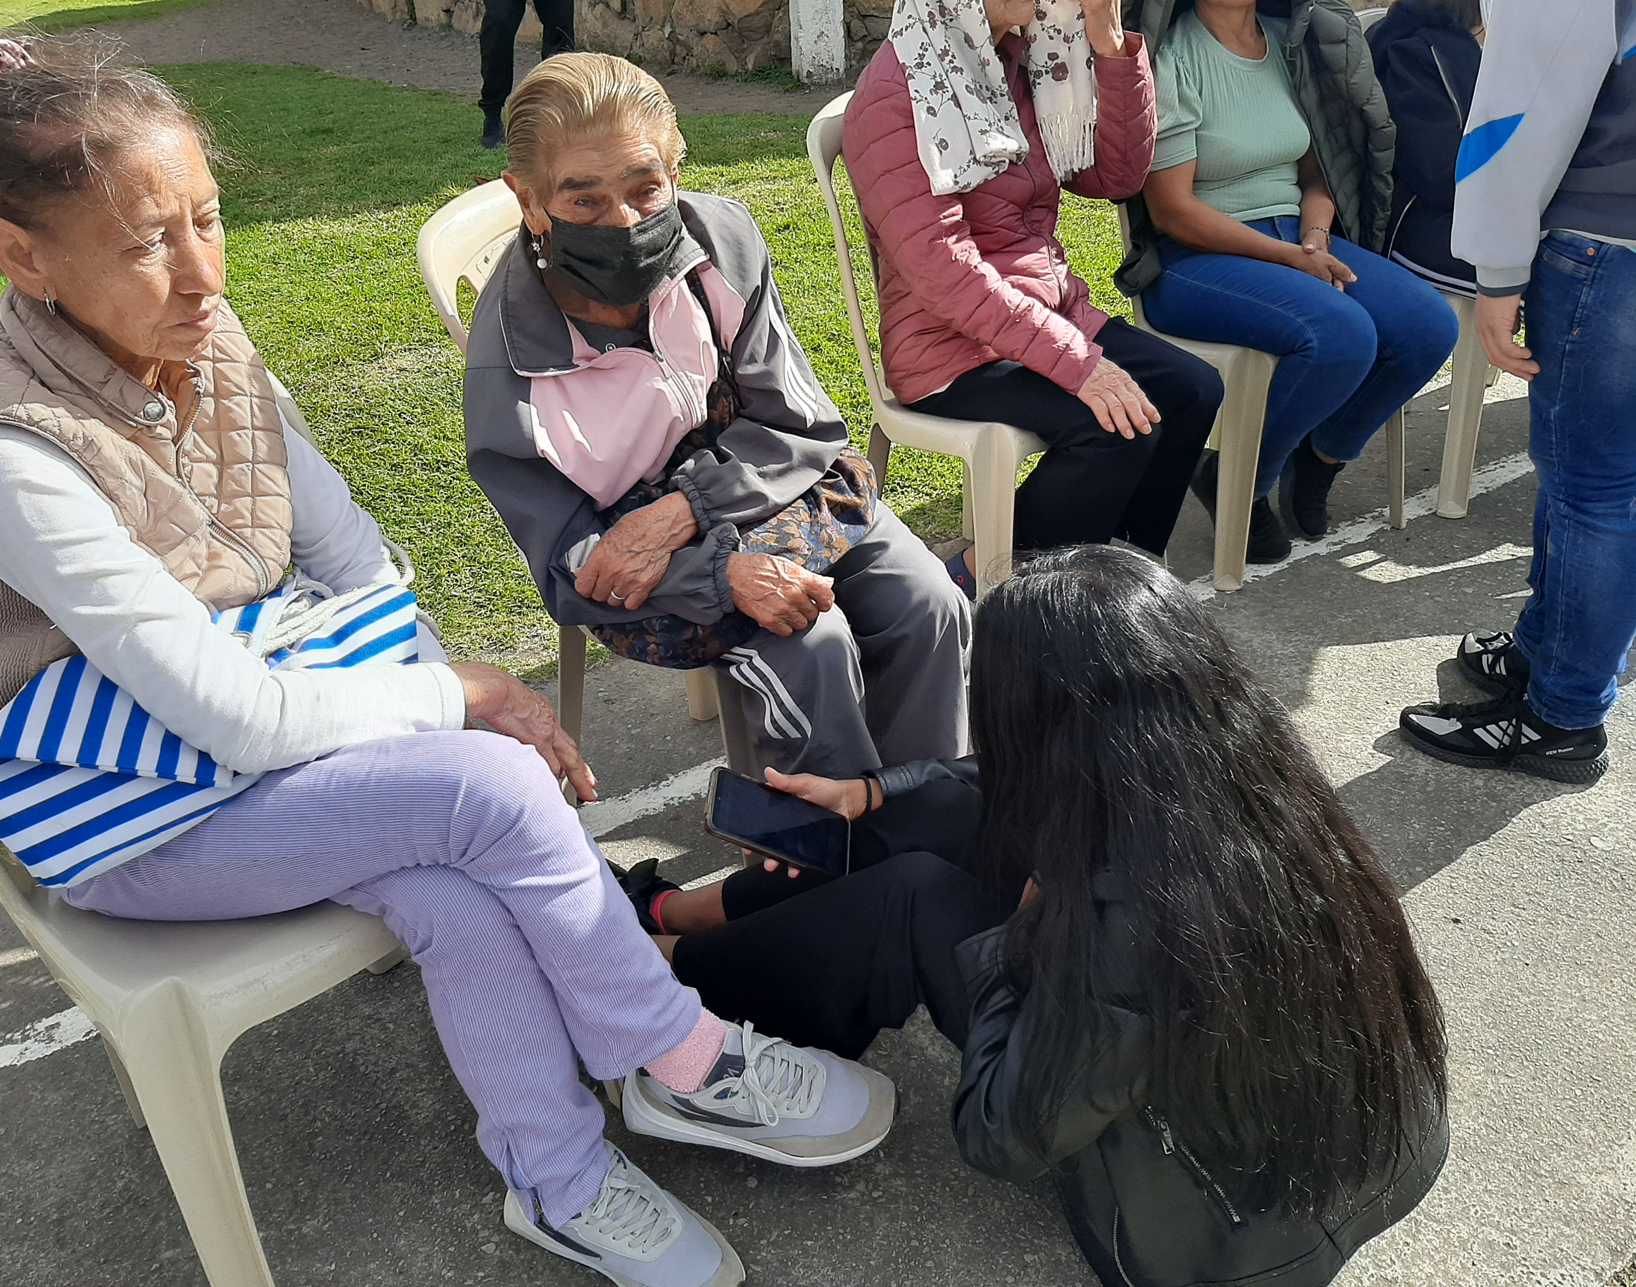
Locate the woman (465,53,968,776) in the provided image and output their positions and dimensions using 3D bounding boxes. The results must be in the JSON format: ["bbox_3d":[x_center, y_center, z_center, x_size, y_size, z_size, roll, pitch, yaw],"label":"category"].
[{"bbox_3d":[-0.091,-0.176,1.733,0.700,1.100,0.520,19,37,36],"label":"woman"}]

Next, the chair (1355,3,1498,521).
[{"bbox_3d":[1.365,-0.809,2.819,0.470,0.890,0.530,-17,32,-19],"label":"chair"}]

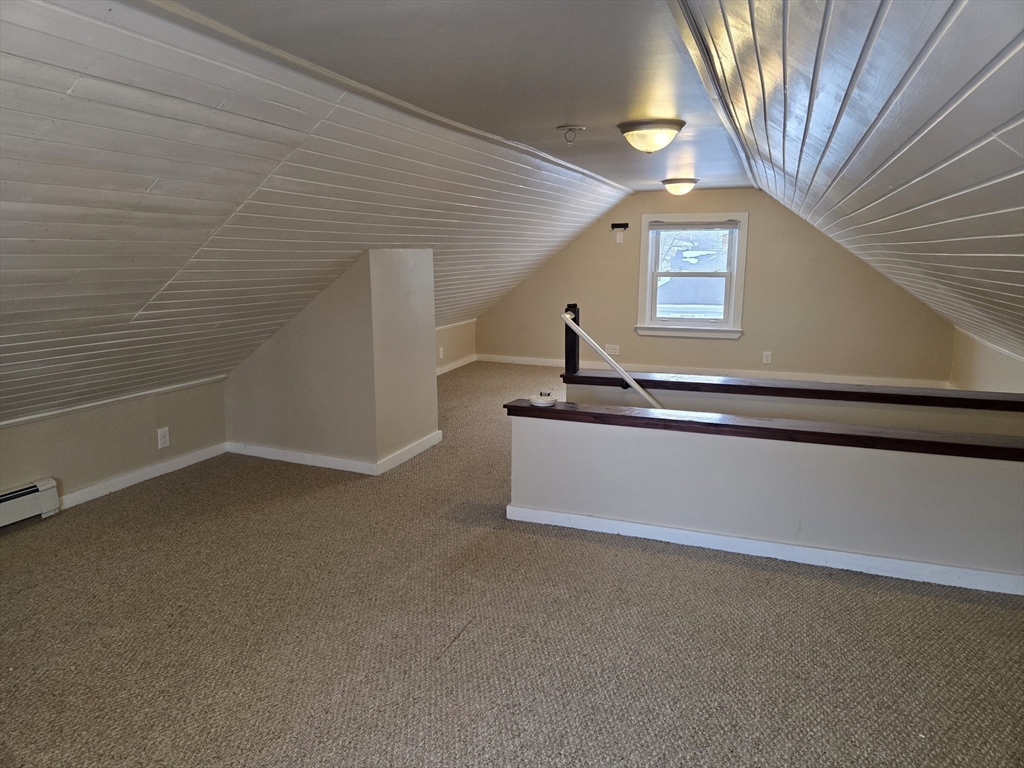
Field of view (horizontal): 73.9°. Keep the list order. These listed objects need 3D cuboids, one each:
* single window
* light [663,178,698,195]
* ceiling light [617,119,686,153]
[{"bbox_3d":[1.951,-1.171,7.429,1.140,1.320,0.120,4,12,21],"label":"single window"},{"bbox_3d":[1.644,-1.911,6.647,0.360,0.150,0.360,4,12,21],"label":"light"},{"bbox_3d":[0.756,-1.335,3.701,0.360,0.150,0.360,4,12,21],"label":"ceiling light"}]

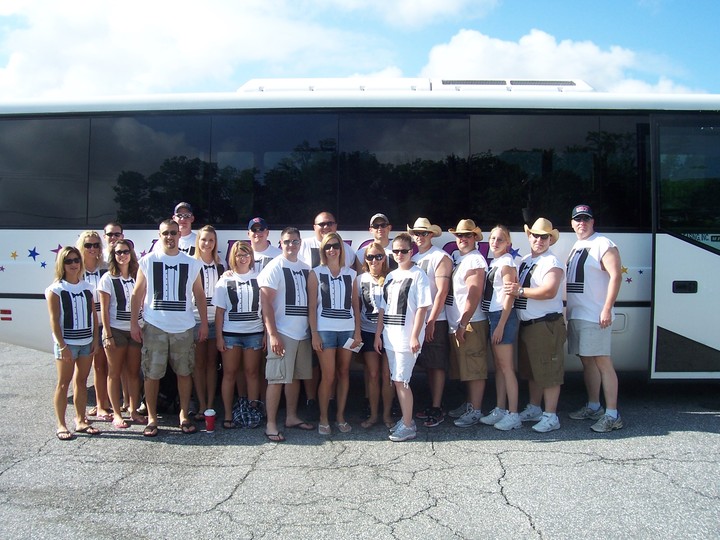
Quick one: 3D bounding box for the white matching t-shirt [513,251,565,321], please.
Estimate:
[{"bbox_3d":[1.593,0.155,6.276,0.370,0.640,0.490,1,0,-28],"label":"white matching t-shirt"}]

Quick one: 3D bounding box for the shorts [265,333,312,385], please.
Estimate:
[{"bbox_3d":[-0.584,0.687,5.780,0.420,0.500,0.330,0,1,-35],"label":"shorts"}]

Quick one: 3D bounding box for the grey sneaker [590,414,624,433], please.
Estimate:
[{"bbox_3d":[2.159,1.319,6.153,0.305,0.120,0.115,0,0,-30],"label":"grey sneaker"}]

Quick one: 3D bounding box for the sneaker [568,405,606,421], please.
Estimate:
[{"bbox_3d":[2.072,1.304,6.470,0.310,0.125,0.115,0,2,-10],"label":"sneaker"}]

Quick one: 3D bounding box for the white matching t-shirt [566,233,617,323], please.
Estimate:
[{"bbox_3d":[2.067,0.067,6.300,0.360,0.790,0.540,0,0,-30],"label":"white matching t-shirt"}]

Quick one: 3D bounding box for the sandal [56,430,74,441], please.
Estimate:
[{"bbox_3d":[-2.386,1.329,5.730,0.095,0.060,0.250,-1,2,-31],"label":"sandal"}]

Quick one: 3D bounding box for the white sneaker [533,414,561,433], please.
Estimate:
[{"bbox_3d":[1.622,1.326,6.150,0.110,0.120,0.290,1,0,43],"label":"white sneaker"}]

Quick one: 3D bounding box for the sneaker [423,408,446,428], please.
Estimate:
[{"bbox_3d":[0.656,1.308,6.270,0.110,0.120,0.295,1,2,22],"label":"sneaker"}]

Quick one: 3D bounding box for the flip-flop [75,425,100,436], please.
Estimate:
[{"bbox_3d":[-2.228,1.304,5.782,0.245,0.050,0.095,1,0,26],"label":"flip-flop"}]

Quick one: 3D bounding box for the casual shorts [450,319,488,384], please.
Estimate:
[{"bbox_3d":[0.990,0.735,6.420,0.330,0.570,0.410,0,0,-30],"label":"casual shorts"}]

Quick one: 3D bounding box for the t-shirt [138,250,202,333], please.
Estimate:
[{"bbox_3d":[-1.565,0.178,5.840,0.520,0.680,0.330,0,1,-12],"label":"t-shirt"}]

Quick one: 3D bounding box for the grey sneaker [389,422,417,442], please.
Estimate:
[{"bbox_3d":[0.348,1.305,5.708,0.275,0.110,0.105,0,0,-44],"label":"grey sneaker"}]

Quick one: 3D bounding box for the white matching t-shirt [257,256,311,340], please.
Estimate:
[{"bbox_3d":[-0.593,0.233,5.780,0.540,0.690,0.360,0,1,-36],"label":"white matching t-shirt"}]

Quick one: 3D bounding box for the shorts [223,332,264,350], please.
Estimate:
[{"bbox_3d":[-1.010,0.602,6.130,0.360,0.200,0.260,0,2,-14],"label":"shorts"}]

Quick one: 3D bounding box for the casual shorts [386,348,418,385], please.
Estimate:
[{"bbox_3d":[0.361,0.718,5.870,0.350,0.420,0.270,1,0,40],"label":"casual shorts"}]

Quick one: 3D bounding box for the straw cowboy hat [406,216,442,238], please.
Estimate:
[{"bbox_3d":[0.582,-0.380,6.330,0.290,0.160,0.350,2,2,34],"label":"straw cowboy hat"}]

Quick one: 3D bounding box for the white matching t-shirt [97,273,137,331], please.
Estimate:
[{"bbox_3d":[-2.060,0.273,6.120,0.420,0.500,0.270,0,1,-34],"label":"white matching t-shirt"}]

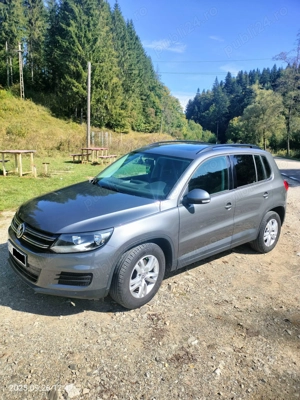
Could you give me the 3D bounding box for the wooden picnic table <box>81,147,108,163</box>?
[{"bbox_3d":[-3.008,-2.392,17.000,0.800,0.780,1.650,8,12,30],"label":"wooden picnic table"}]

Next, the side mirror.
[{"bbox_3d":[0.508,-0.032,3.372,0.200,0.175,0.240,-7,14,-42],"label":"side mirror"}]

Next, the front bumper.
[{"bbox_3d":[-1.133,0.559,3.242,0.540,0.530,1.780,-7,14,-42],"label":"front bumper"}]

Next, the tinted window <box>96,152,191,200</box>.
[{"bbox_3d":[-0.082,-0.392,4.034,1.340,0.120,0.800,12,48,46],"label":"tinted window"}]

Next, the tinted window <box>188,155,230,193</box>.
[{"bbox_3d":[0.705,-0.310,3.743,0.870,0.420,0.060,-7,1,-42],"label":"tinted window"}]

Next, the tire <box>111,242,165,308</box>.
[{"bbox_3d":[-0.120,0.753,3.145,0.225,0.680,0.680,11,14,42],"label":"tire"}]

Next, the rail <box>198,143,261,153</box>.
[{"bbox_3d":[1.131,-0.707,4.277,1.600,0.130,0.080,-7,14,-42],"label":"rail"}]

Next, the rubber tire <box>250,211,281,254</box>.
[{"bbox_3d":[1.793,0.502,4.894,0.680,0.680,0.225,-7,14,-42],"label":"rubber tire"}]

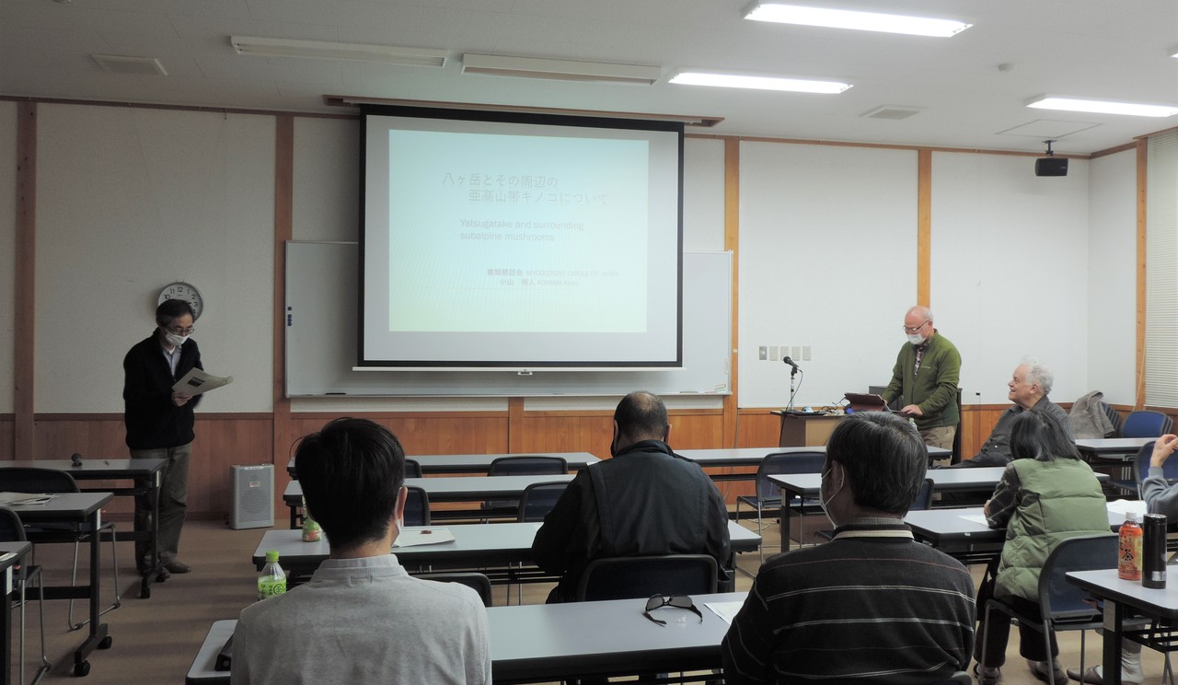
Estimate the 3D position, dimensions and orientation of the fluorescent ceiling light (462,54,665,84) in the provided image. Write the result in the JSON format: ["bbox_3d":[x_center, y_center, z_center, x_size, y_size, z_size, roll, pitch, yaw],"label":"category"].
[{"bbox_3d":[-0.180,-1.795,6.738,1.290,0.082,0.180,0,0,-14],"label":"fluorescent ceiling light"}]

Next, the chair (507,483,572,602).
[{"bbox_3d":[-0.156,1.015,4.915,0.470,0.770,0.570,0,0,-13],"label":"chair"}]

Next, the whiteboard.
[{"bbox_3d":[-0.553,-0.168,8.369,3.690,1.230,0.070,0,0,-13],"label":"whiteboard"}]

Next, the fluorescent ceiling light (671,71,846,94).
[{"bbox_3d":[1.186,-1.801,7.046,1.270,0.055,0.210,0,0,-14],"label":"fluorescent ceiling light"}]

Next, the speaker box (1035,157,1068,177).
[{"bbox_3d":[4.075,-1.547,9.013,0.270,0.165,0.170,0,10,13],"label":"speaker box"}]

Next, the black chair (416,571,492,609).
[{"bbox_3d":[-0.567,1.011,2.968,0.510,0.770,0.530,0,0,-14],"label":"black chair"}]

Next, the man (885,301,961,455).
[{"bbox_3d":[2.446,0.583,7.478,0.500,1.690,0.550,0,0,-37],"label":"man"}]

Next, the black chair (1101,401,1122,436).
[{"bbox_3d":[4.511,1.007,9.518,0.570,0.840,0.510,0,0,-14],"label":"black chair"}]

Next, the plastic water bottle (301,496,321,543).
[{"bbox_3d":[-0.984,0.595,3.627,0.067,0.215,0.067,0,0,-13],"label":"plastic water bottle"}]

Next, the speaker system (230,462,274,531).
[{"bbox_3d":[-2.515,1.137,7.642,0.265,0.470,0.220,0,0,-27],"label":"speaker system"}]

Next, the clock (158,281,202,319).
[{"bbox_3d":[-3.106,-0.284,7.769,0.340,0.340,0.050,0,0,-13],"label":"clock"}]

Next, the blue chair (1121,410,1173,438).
[{"bbox_3d":[4.629,0.996,8.858,0.550,0.800,0.510,0,0,-14],"label":"blue chair"}]

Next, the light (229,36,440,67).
[{"bbox_3d":[-1.500,-1.768,6.221,1.250,0.060,0.230,0,0,-13],"label":"light"}]

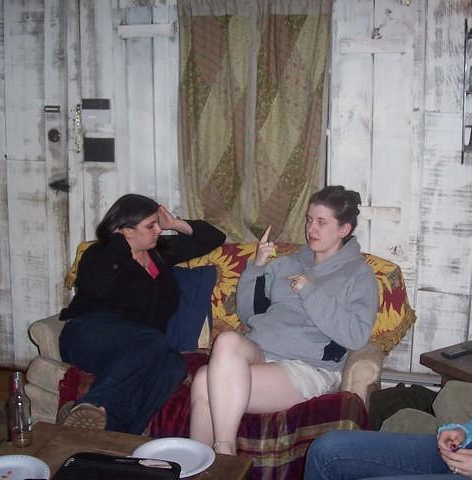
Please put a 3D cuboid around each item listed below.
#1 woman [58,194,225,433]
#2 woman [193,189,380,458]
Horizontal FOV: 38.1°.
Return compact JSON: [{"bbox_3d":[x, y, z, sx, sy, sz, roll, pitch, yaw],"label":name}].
[{"bbox_3d":[-0.410,0.361,2.991,0.700,1.080,0.680,-7,12,-36],"label":"woman"},{"bbox_3d":[0.215,0.373,2.769,0.580,1.140,0.840,7,12,36],"label":"woman"}]

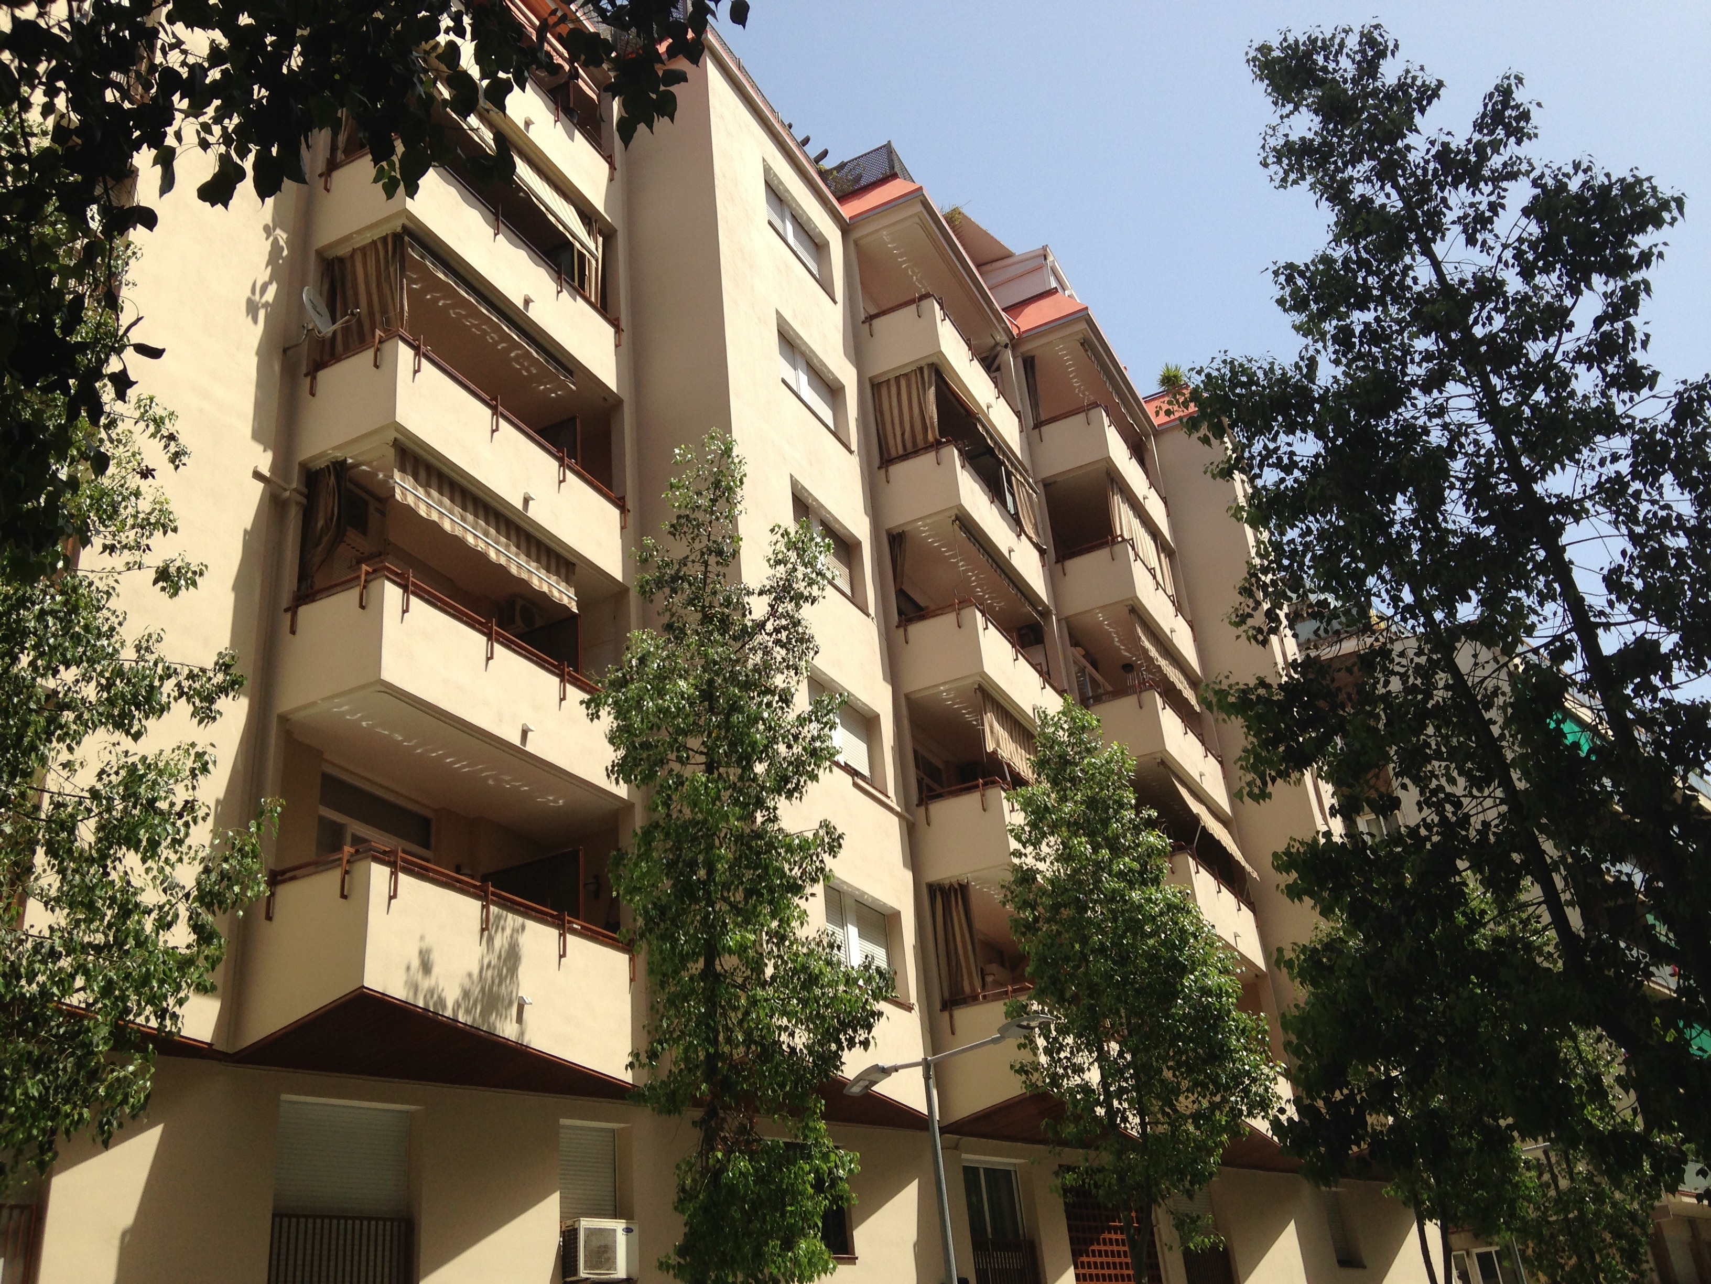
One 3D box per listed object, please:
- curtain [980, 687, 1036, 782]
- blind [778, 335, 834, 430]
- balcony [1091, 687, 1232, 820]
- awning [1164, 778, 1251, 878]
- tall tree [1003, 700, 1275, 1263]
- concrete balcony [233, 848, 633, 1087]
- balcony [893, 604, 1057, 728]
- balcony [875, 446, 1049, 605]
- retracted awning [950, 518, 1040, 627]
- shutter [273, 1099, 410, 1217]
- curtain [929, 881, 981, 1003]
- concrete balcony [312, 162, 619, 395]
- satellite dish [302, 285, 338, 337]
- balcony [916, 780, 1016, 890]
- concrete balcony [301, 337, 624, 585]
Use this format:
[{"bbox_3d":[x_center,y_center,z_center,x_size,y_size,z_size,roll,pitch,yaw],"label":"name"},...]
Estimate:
[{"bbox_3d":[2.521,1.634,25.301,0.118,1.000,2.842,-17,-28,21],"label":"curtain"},{"bbox_3d":[-0.812,-3.898,25.021,0.101,1.247,2.184,-17,-29,22],"label":"blind"},{"bbox_3d":[5.523,2.285,29.857,1.470,1.176,4.263,-17,-28,21],"label":"balcony"},{"bbox_3d":[6.197,3.123,28.416,0.493,1.218,3.944,-17,-29,22],"label":"awning"},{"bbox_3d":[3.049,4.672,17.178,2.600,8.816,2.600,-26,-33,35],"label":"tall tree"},{"bbox_3d":[-4.041,3.520,16.396,1.566,1.537,4.089,-17,-29,22],"label":"concrete balcony"},{"bbox_3d":[2.143,0.914,26.388,1.470,1.176,4.263,-17,-28,21],"label":"balcony"},{"bbox_3d":[1.879,-1.712,27.684,1.470,1.176,4.263,-17,-28,21],"label":"balcony"},{"bbox_3d":[2.355,-1.156,26.579,0.232,0.246,3.741,-17,-29,22],"label":"retracted awning"},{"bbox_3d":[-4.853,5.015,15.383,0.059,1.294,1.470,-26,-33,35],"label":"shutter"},{"bbox_3d":[1.403,4.175,22.445,0.606,1.856,0.145,-17,-29,22],"label":"curtain"},{"bbox_3d":[-4.880,-4.455,20.746,1.470,1.176,4.263,-17,-28,21],"label":"concrete balcony"},{"bbox_3d":[-5.923,-3.651,18.002,0.157,0.647,0.598,-21,-28,3],"label":"satellite dish"},{"bbox_3d":[2.407,3.540,25.093,1.470,1.176,4.263,-17,-28,21],"label":"balcony"},{"bbox_3d":[-4.445,-1.840,19.007,1.276,1.189,4.118,-17,-29,22],"label":"concrete balcony"}]

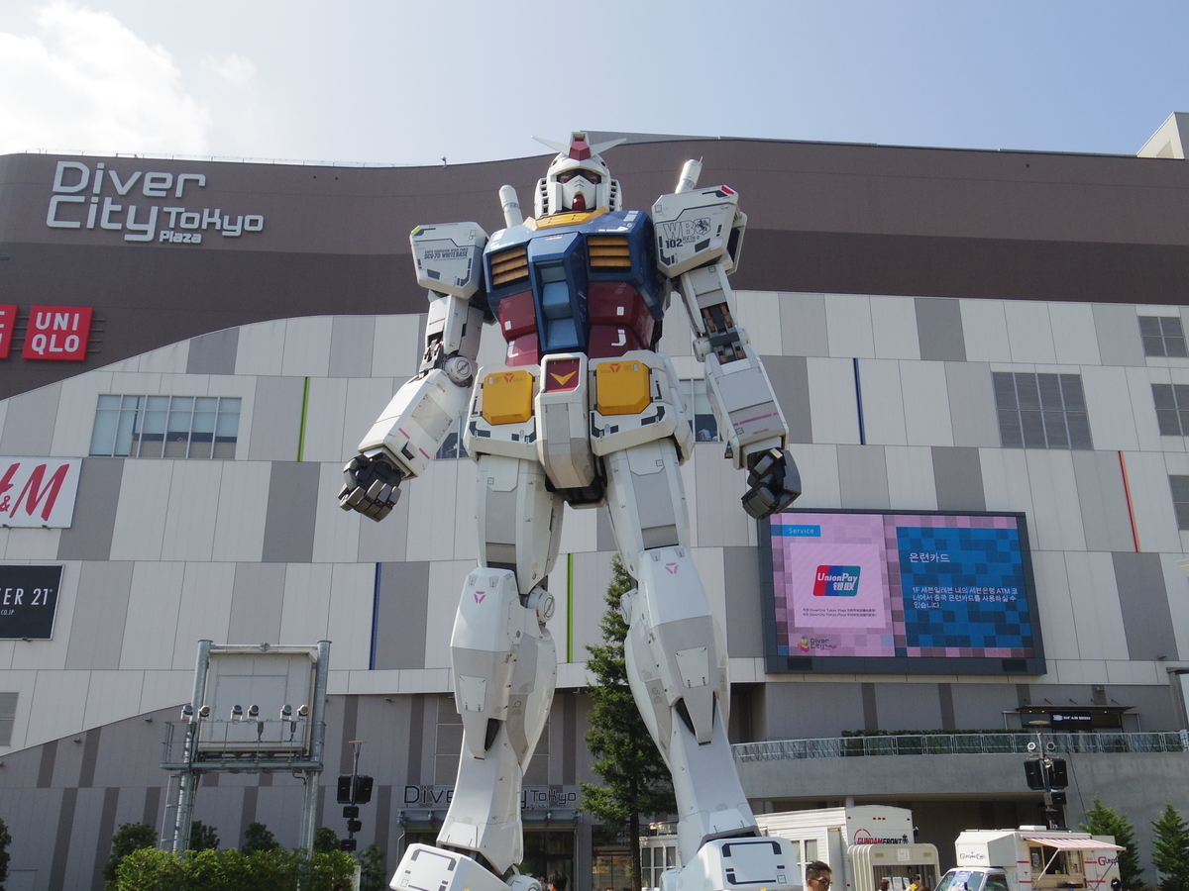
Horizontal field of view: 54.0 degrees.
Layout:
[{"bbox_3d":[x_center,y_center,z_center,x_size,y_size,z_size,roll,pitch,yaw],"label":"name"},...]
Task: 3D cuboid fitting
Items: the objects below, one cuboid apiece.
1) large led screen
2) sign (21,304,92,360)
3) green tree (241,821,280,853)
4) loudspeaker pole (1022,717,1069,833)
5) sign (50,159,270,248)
[{"bbox_3d":[13.967,6.731,53.715,12.779,7.593,0.700,1,-21,-4],"label":"large led screen"},{"bbox_3d":[-27.368,-5.697,59.691,3.051,2.988,0.250,1,-21,-4],"label":"sign"},{"bbox_3d":[-12.318,15.608,42.227,2.100,3.904,2.100,0,-21,0],"label":"green tree"},{"bbox_3d":[9.636,8.342,24.440,0.980,5.004,0.750,-5,-22,13],"label":"loudspeaker pole"},{"bbox_3d":[-23.448,-12.944,62.965,11.392,4.953,0.350,1,-21,-3],"label":"sign"}]

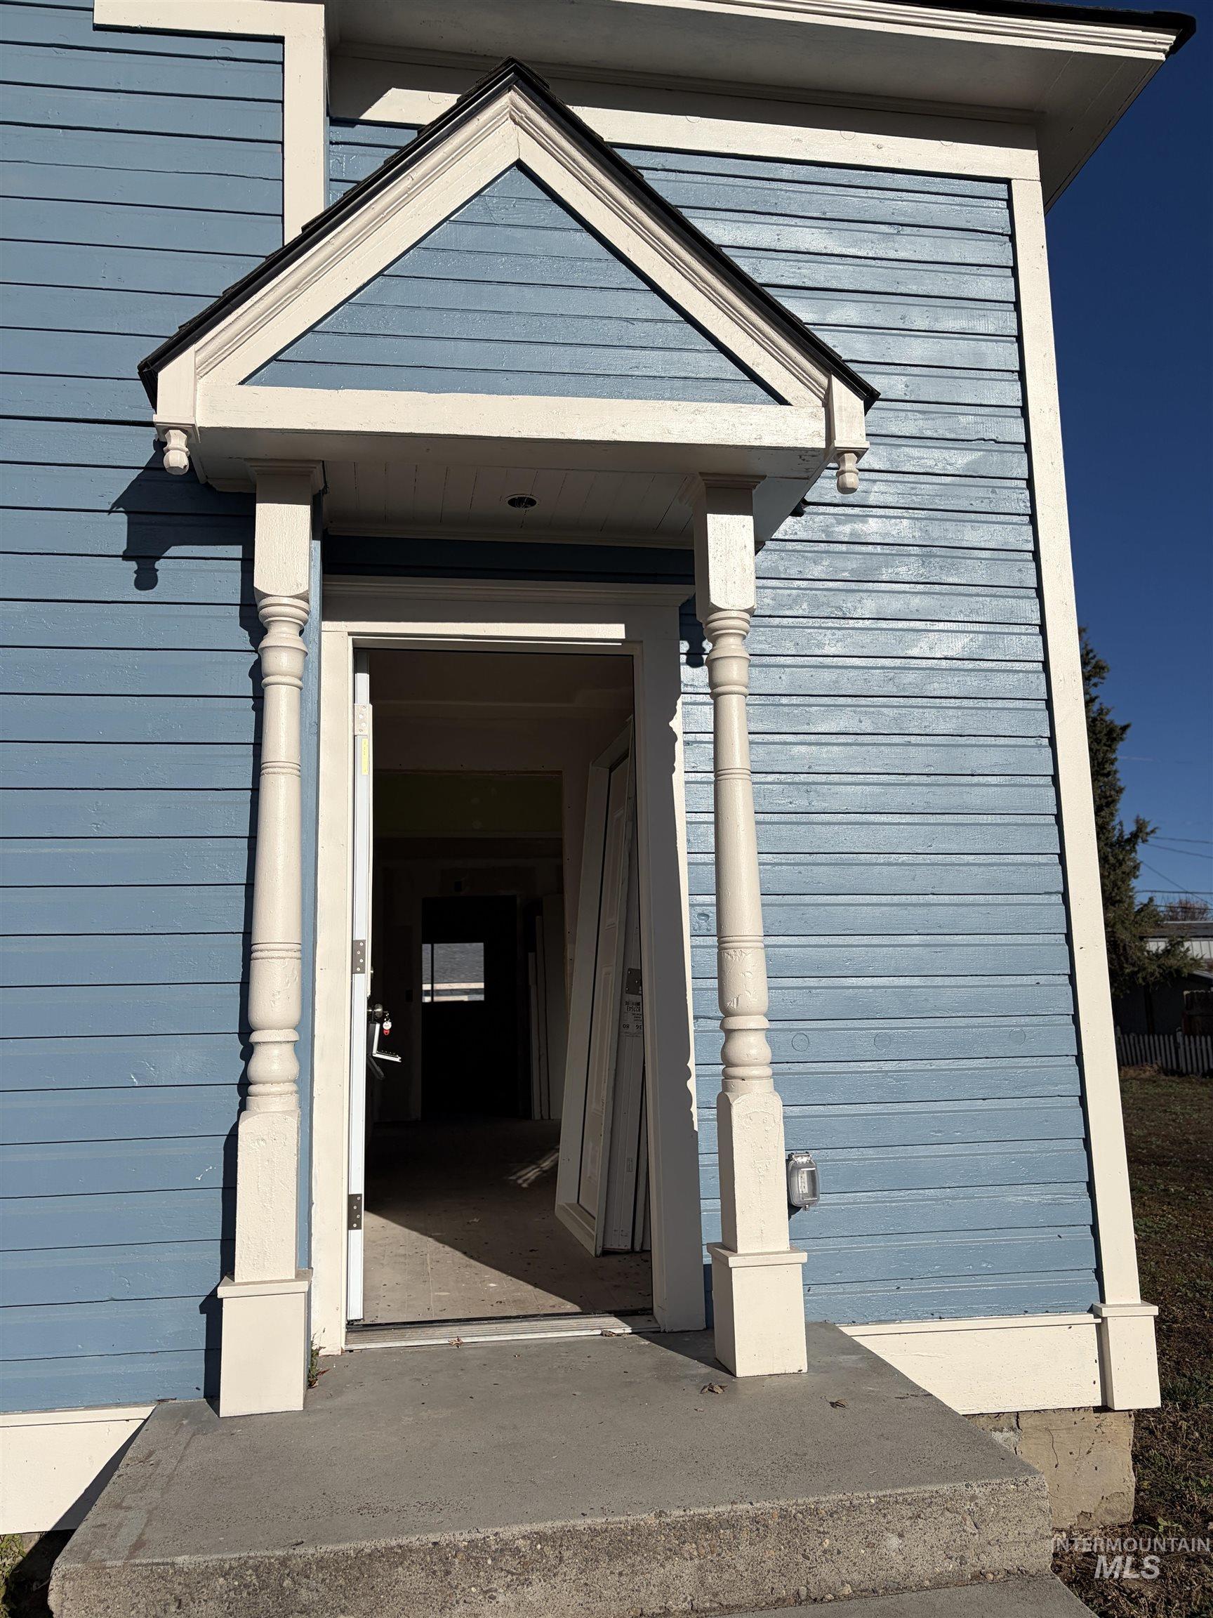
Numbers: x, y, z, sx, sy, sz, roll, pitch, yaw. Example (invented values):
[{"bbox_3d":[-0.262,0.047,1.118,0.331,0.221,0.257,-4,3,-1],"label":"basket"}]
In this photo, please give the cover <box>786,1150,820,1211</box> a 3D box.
[{"bbox_3d":[0.603,1.131,3.713,0.078,0.160,0.067,0,-9,-8],"label":"cover"}]

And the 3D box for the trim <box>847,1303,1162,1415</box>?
[{"bbox_3d":[1.194,1.685,3.701,1.022,0.304,0.104,0,-9,-8],"label":"trim"}]

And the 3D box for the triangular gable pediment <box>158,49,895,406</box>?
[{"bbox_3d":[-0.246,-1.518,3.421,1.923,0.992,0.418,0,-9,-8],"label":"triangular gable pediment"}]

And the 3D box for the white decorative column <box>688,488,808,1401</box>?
[{"bbox_3d":[0.391,0.271,3.433,0.210,2.456,0.209,0,-9,-8],"label":"white decorative column"}]

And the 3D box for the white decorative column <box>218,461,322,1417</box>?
[{"bbox_3d":[-0.868,0.260,3.210,0.214,2.456,0.201,0,-9,-8],"label":"white decorative column"}]

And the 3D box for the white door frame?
[{"bbox_3d":[-0.287,0.410,3.741,1.175,2.307,0.164,0,-9,-8],"label":"white door frame"}]

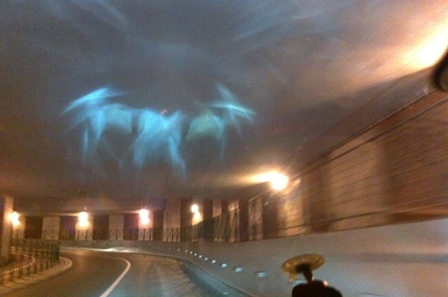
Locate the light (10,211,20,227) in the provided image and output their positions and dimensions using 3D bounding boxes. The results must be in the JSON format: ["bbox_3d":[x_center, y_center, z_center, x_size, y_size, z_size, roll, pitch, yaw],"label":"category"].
[{"bbox_3d":[-20.735,7.061,45.000,0.900,1.450,0.500,-1,-11,1],"label":"light"}]

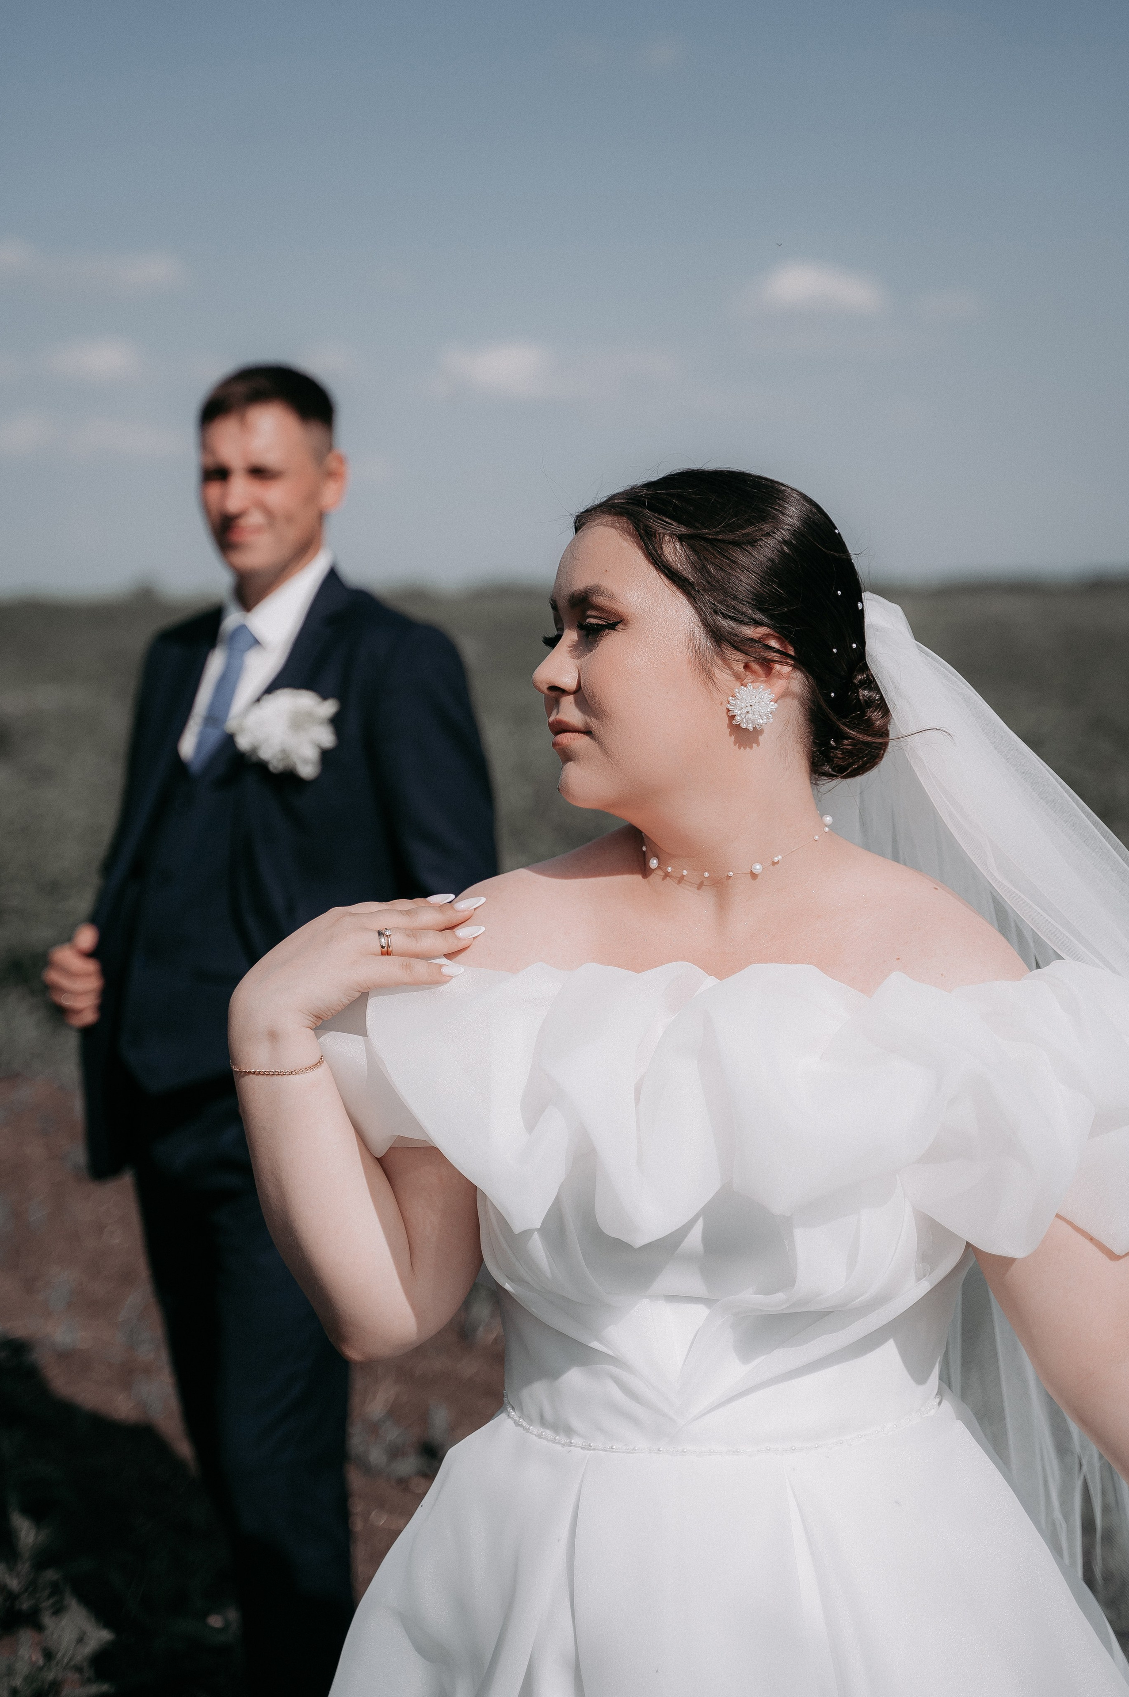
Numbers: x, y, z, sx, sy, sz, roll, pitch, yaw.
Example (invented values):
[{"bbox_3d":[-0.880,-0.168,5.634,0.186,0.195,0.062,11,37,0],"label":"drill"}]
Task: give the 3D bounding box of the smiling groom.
[{"bbox_3d":[-0.336,0.358,3.281,0.570,1.800,0.380,3,7,38],"label":"smiling groom"}]

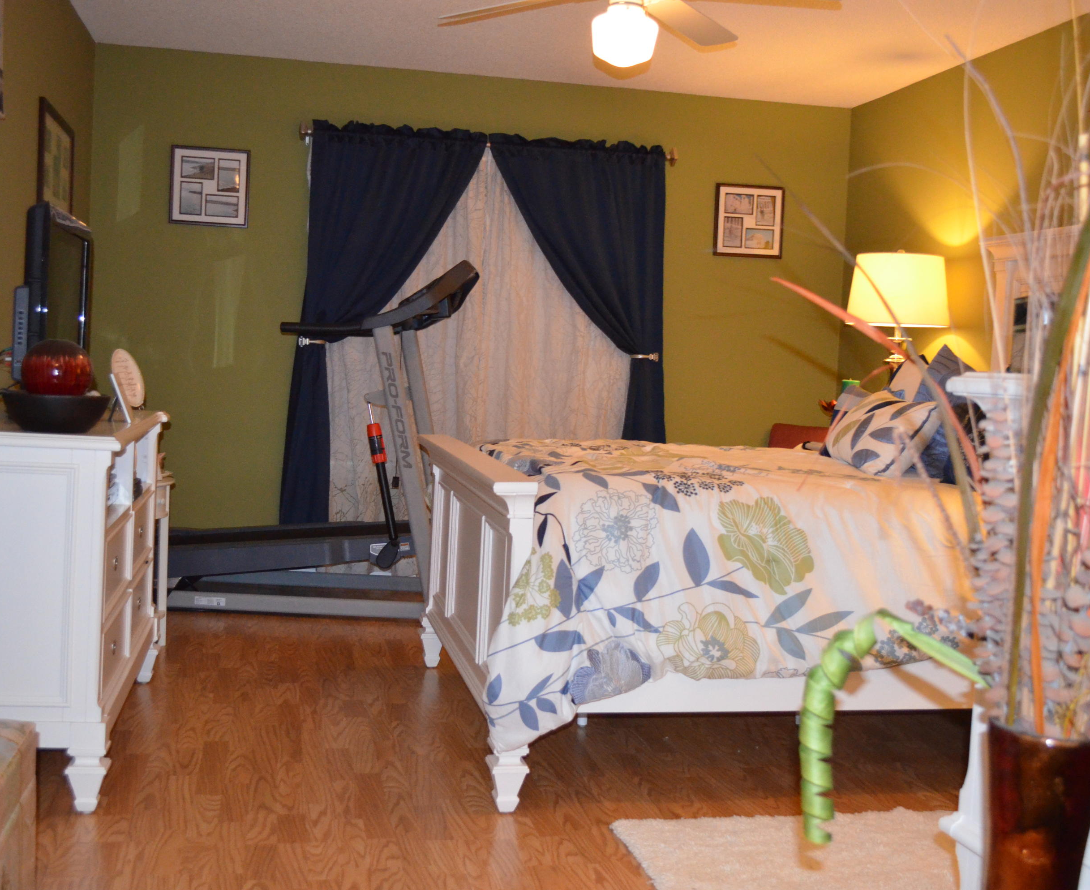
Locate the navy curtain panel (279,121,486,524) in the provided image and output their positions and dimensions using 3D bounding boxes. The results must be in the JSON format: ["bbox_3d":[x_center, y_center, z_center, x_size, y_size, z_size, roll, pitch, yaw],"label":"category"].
[{"bbox_3d":[-0.767,-0.408,6.274,0.927,2.155,0.130,2,4,-12],"label":"navy curtain panel"}]

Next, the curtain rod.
[{"bbox_3d":[-0.240,-1.408,6.291,1.810,0.085,0.090,2,4,-12],"label":"curtain rod"}]

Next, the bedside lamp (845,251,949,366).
[{"bbox_3d":[1.473,-0.449,5.595,0.463,0.720,0.463,2,4,-12],"label":"bedside lamp"}]

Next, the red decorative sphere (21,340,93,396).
[{"bbox_3d":[-1.178,-0.170,3.235,0.167,0.160,0.167,2,4,-12],"label":"red decorative sphere"}]

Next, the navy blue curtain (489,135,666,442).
[{"bbox_3d":[0.149,-0.379,6.462,0.950,2.155,0.130,2,4,-12],"label":"navy blue curtain"}]

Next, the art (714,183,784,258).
[{"bbox_3d":[1.039,-1.130,6.786,0.360,0.352,0.020,2,4,-12],"label":"art"}]

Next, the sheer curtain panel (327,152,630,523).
[{"bbox_3d":[-0.307,-0.378,6.396,1.660,2.120,0.080,2,4,-12],"label":"sheer curtain panel"}]

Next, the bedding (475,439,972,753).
[{"bbox_3d":[0.607,0.365,4.258,1.920,0.680,1.810,2,4,-12],"label":"bedding"}]

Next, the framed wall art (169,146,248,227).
[{"bbox_3d":[-1.562,-1.205,6.258,0.350,0.356,0.020,2,4,-12],"label":"framed wall art"}]

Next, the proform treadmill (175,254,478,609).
[{"bbox_3d":[-1.097,-0.067,5.871,1.694,1.496,0.803,3,4,-1],"label":"proform treadmill"}]

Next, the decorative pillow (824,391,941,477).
[{"bbox_3d":[1.083,-0.036,4.360,0.145,0.310,0.400,42,-4,-11],"label":"decorative pillow"}]

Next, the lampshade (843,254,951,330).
[{"bbox_3d":[1.482,-0.639,5.583,0.463,0.313,0.463,2,4,-12],"label":"lampshade"}]

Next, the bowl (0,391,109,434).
[{"bbox_3d":[-1.167,-0.077,3.202,0.248,0.084,0.248,2,4,-12],"label":"bowl"}]

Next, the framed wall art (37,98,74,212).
[{"bbox_3d":[-1.787,-1.006,4.922,0.026,0.400,0.720,2,4,-12],"label":"framed wall art"}]

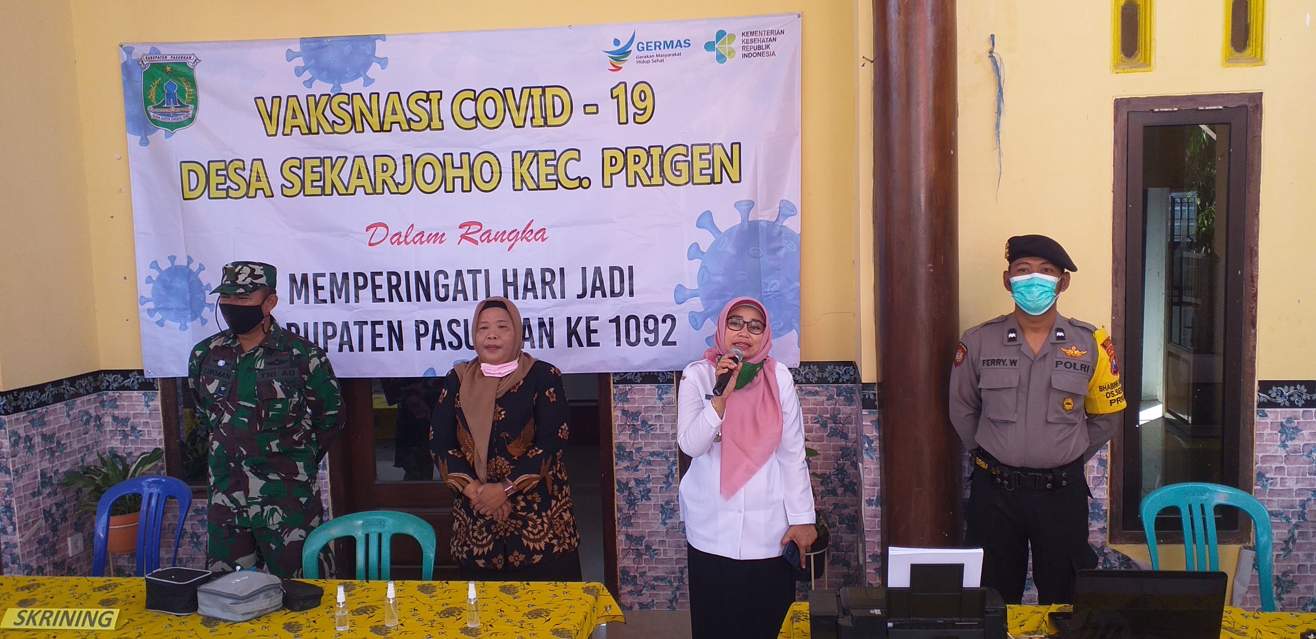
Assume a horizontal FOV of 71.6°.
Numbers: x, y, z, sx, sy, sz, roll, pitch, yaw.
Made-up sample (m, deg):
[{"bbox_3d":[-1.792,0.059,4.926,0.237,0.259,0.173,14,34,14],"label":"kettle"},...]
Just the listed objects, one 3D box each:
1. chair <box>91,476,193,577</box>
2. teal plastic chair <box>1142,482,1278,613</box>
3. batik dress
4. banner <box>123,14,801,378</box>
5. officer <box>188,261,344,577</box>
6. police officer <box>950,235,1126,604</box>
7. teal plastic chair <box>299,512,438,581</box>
[{"bbox_3d":[-2.083,1.065,3.343,0.450,0.860,0.500,0,4,16],"label":"chair"},{"bbox_3d":[1.786,0.999,2.777,0.450,0.860,0.500,-1,4,8],"label":"teal plastic chair"},{"bbox_3d":[-0.555,0.519,3.296,0.520,0.760,0.300,-1,4,4],"label":"batik dress"},{"bbox_3d":[-0.896,-0.506,3.966,3.000,1.490,0.040,-1,4,7],"label":"banner"},{"bbox_3d":[-1.353,0.645,3.183,0.530,1.680,0.380,-1,4,10],"label":"officer"},{"bbox_3d":[1.175,0.591,2.824,0.530,1.700,0.360,0,4,17],"label":"police officer"},{"bbox_3d":[-0.959,1.073,2.805,0.450,0.860,0.500,-1,4,2],"label":"teal plastic chair"}]

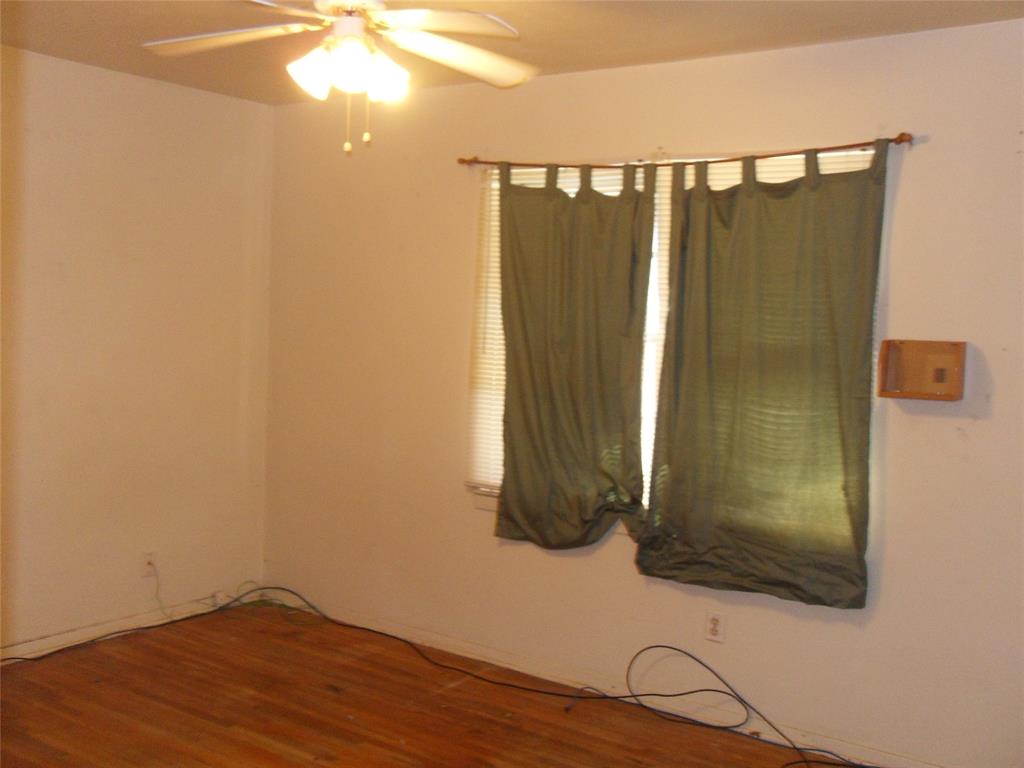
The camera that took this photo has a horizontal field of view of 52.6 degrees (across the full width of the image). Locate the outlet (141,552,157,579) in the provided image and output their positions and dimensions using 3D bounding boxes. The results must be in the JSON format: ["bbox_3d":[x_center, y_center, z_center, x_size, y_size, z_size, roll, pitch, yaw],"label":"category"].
[{"bbox_3d":[-1.632,0.815,4.657,0.010,0.112,0.071,5,5,35],"label":"outlet"}]

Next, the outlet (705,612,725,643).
[{"bbox_3d":[0.744,0.894,3.798,0.071,0.112,0.010,5,5,35],"label":"outlet"}]

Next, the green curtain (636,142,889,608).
[{"bbox_3d":[0.850,-0.043,3.619,0.840,1.540,0.090,5,5,35],"label":"green curtain"}]

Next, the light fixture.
[{"bbox_3d":[-0.431,-0.788,2.722,0.322,0.365,0.315,1,4,-9],"label":"light fixture"}]

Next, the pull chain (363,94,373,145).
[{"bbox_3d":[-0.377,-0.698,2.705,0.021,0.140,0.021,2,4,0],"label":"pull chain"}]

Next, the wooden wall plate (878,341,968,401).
[{"bbox_3d":[1.308,-0.042,3.306,0.238,0.187,0.083,5,5,35],"label":"wooden wall plate"}]

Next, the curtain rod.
[{"bbox_3d":[0.530,-0.837,3.829,1.830,0.070,0.066,5,5,35],"label":"curtain rod"}]

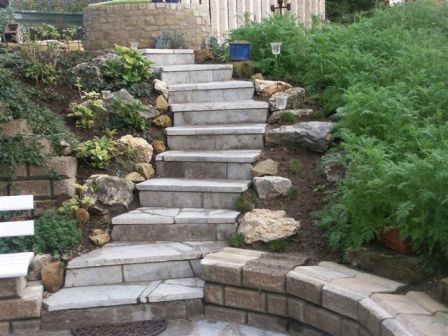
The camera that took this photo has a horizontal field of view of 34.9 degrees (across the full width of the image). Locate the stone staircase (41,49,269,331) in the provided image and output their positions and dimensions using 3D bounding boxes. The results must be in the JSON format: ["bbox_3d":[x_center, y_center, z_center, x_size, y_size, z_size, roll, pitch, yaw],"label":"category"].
[{"bbox_3d":[-0.320,-0.200,6.200,1.420,1.630,4.200,0,10,0],"label":"stone staircase"}]

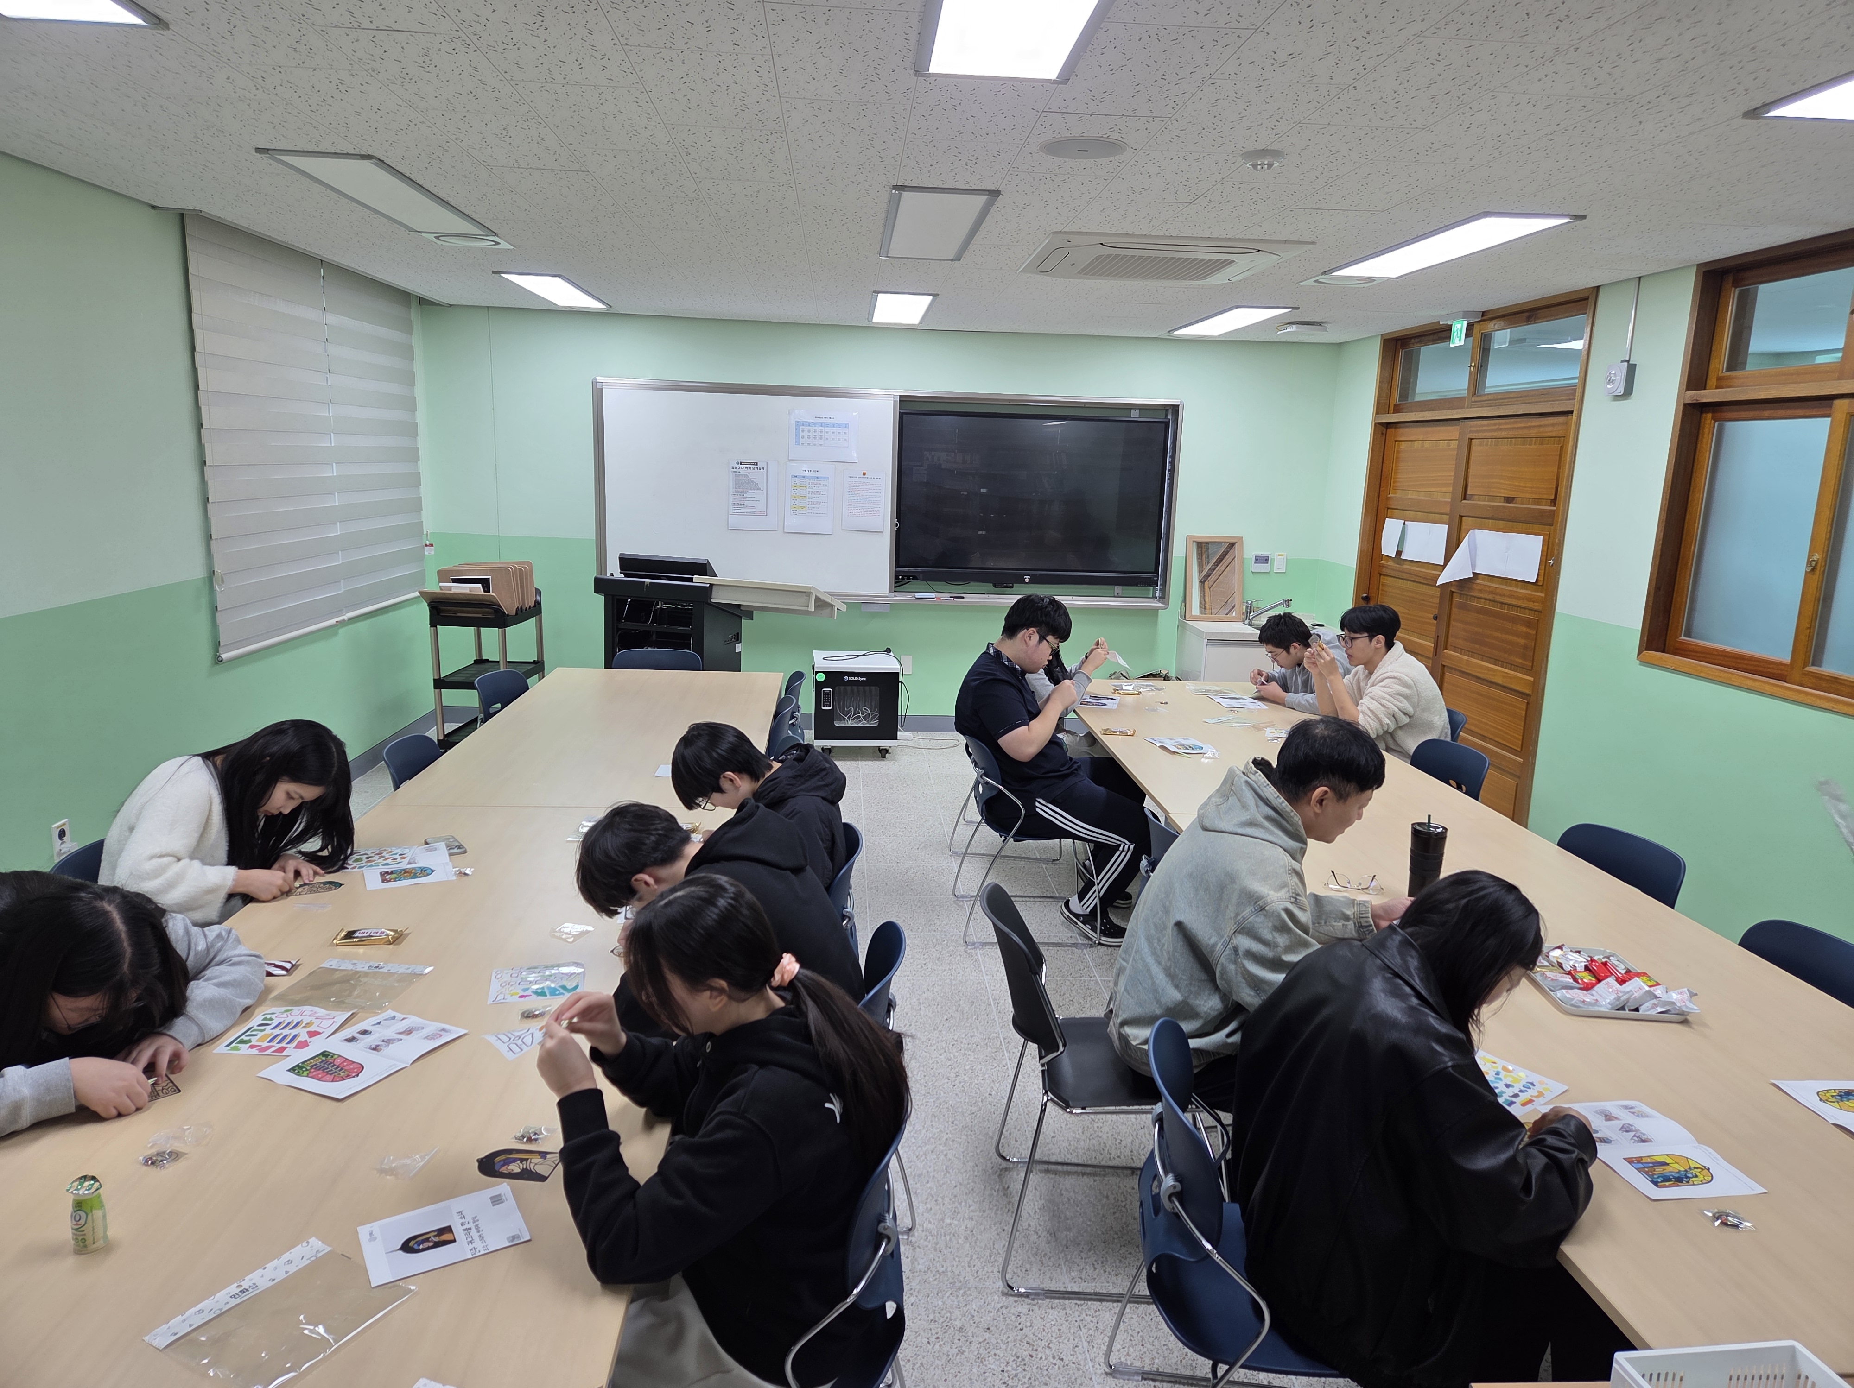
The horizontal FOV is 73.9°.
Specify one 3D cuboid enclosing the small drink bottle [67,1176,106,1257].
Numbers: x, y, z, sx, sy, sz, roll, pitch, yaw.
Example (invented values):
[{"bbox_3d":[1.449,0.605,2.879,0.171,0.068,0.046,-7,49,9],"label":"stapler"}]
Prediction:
[{"bbox_3d":[-1.124,0.697,1.647,0.044,0.084,0.044,1,11,-4],"label":"small drink bottle"}]

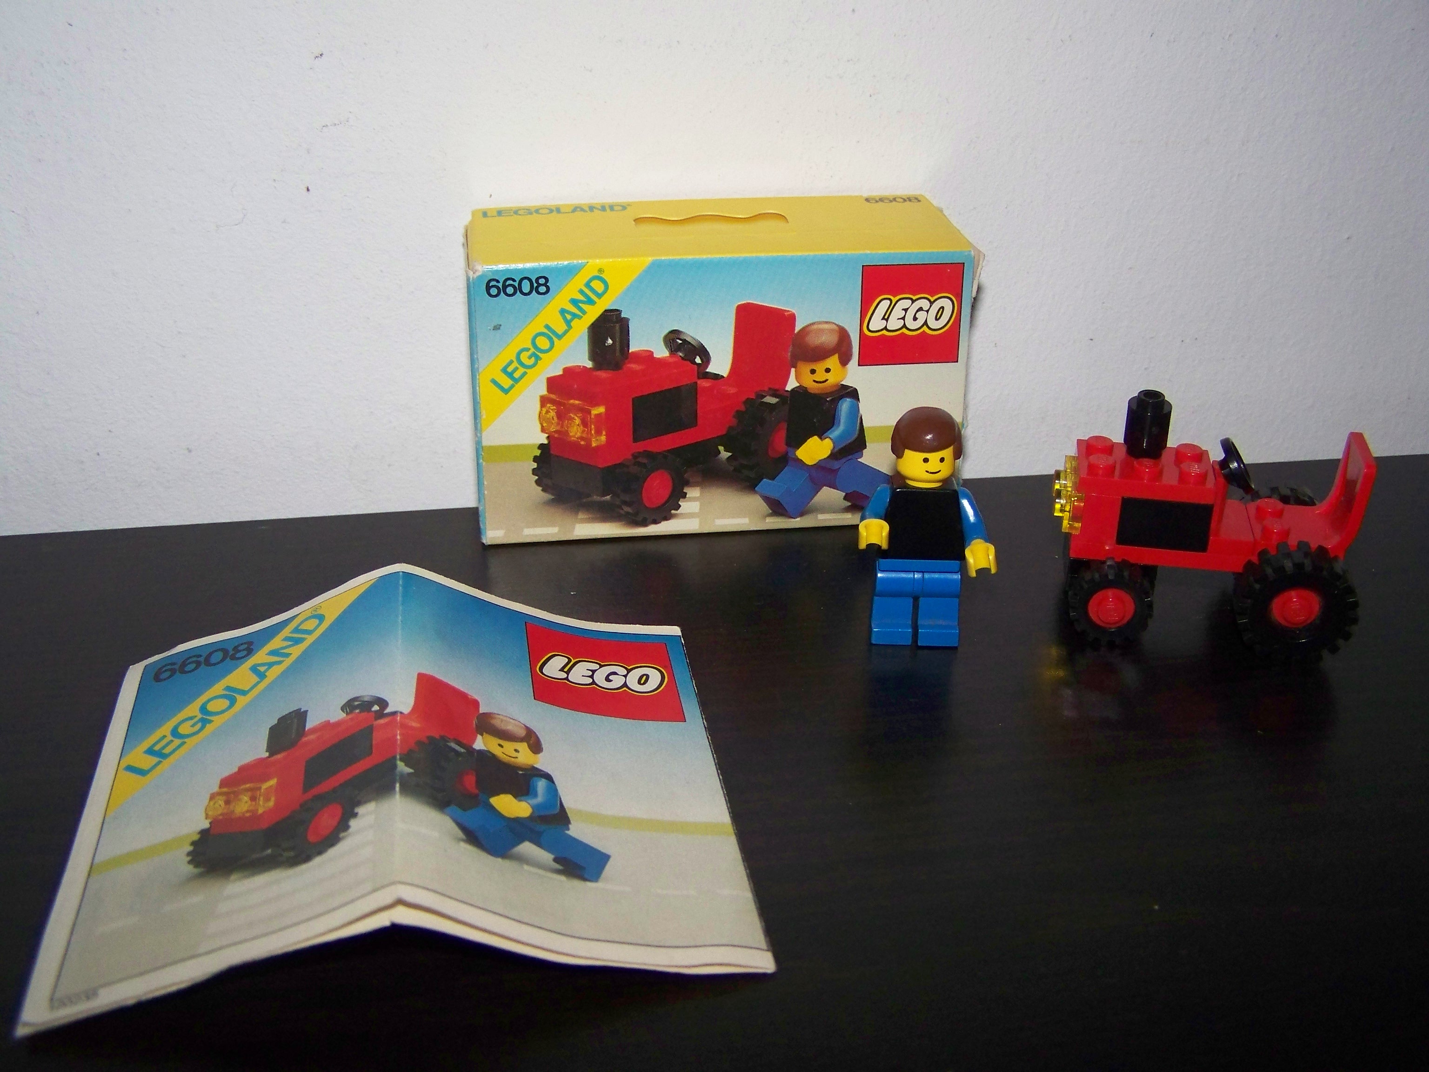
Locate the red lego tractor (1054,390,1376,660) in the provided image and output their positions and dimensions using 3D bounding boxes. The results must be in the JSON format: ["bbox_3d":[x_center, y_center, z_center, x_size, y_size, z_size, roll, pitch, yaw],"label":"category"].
[{"bbox_3d":[0.089,-0.004,0.287,0.053,0.041,0.032,4,27,8],"label":"red lego tractor"}]

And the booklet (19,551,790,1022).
[{"bbox_3d":[-0.047,0.033,0.236,0.096,0.019,0.093,-3,27,-7],"label":"booklet"}]

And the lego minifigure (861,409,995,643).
[{"bbox_3d":[0.037,-0.001,0.279,0.024,0.042,0.015,1,26,2],"label":"lego minifigure"}]

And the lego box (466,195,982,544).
[{"bbox_3d":[0.000,-0.036,0.332,0.097,0.058,0.042,-3,27,-7],"label":"lego box"}]

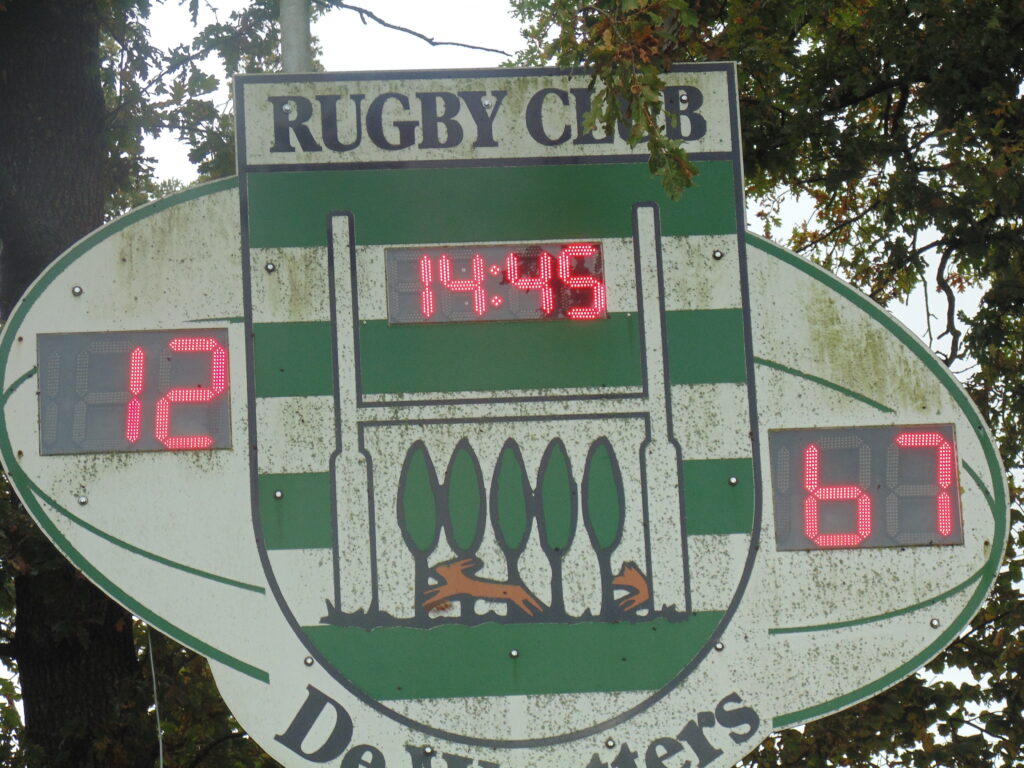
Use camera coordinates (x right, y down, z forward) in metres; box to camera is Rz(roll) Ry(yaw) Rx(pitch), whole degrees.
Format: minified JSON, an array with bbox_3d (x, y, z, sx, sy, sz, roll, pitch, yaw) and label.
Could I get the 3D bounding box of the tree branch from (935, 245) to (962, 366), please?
[{"bbox_3d":[1.714,-0.308,18.000,0.110,0.463,0.140,-2,-14,-5],"label":"tree branch"}]

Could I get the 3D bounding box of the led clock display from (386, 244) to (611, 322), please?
[{"bbox_3d":[-0.044,-0.256,11.787,0.562,0.210,0.060,-2,-14,-5],"label":"led clock display"}]

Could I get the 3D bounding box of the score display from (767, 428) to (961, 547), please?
[{"bbox_3d":[0.902,0.271,11.723,0.485,0.322,0.060,-2,-14,-5],"label":"score display"}]

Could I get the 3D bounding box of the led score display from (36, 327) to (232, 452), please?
[{"bbox_3d":[-0.958,0.027,11.642,0.485,0.321,0.060,-2,-14,-5],"label":"led score display"}]

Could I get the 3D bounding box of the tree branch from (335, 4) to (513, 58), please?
[{"bbox_3d":[-0.273,-1.079,14.000,0.537,0.171,0.200,-2,-14,-5],"label":"tree branch"}]

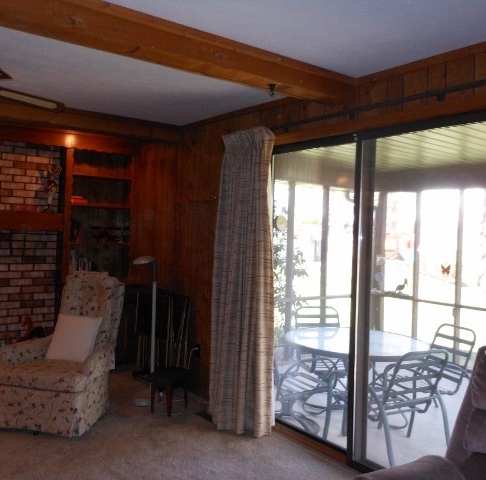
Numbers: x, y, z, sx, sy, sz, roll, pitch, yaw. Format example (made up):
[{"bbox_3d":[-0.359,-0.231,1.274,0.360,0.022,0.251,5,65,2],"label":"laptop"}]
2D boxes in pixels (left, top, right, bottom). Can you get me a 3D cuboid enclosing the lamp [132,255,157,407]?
[{"bbox_3d":[-0.811,0.748,4.342,0.200,1.250,0.170,1,1,-14],"label":"lamp"}]

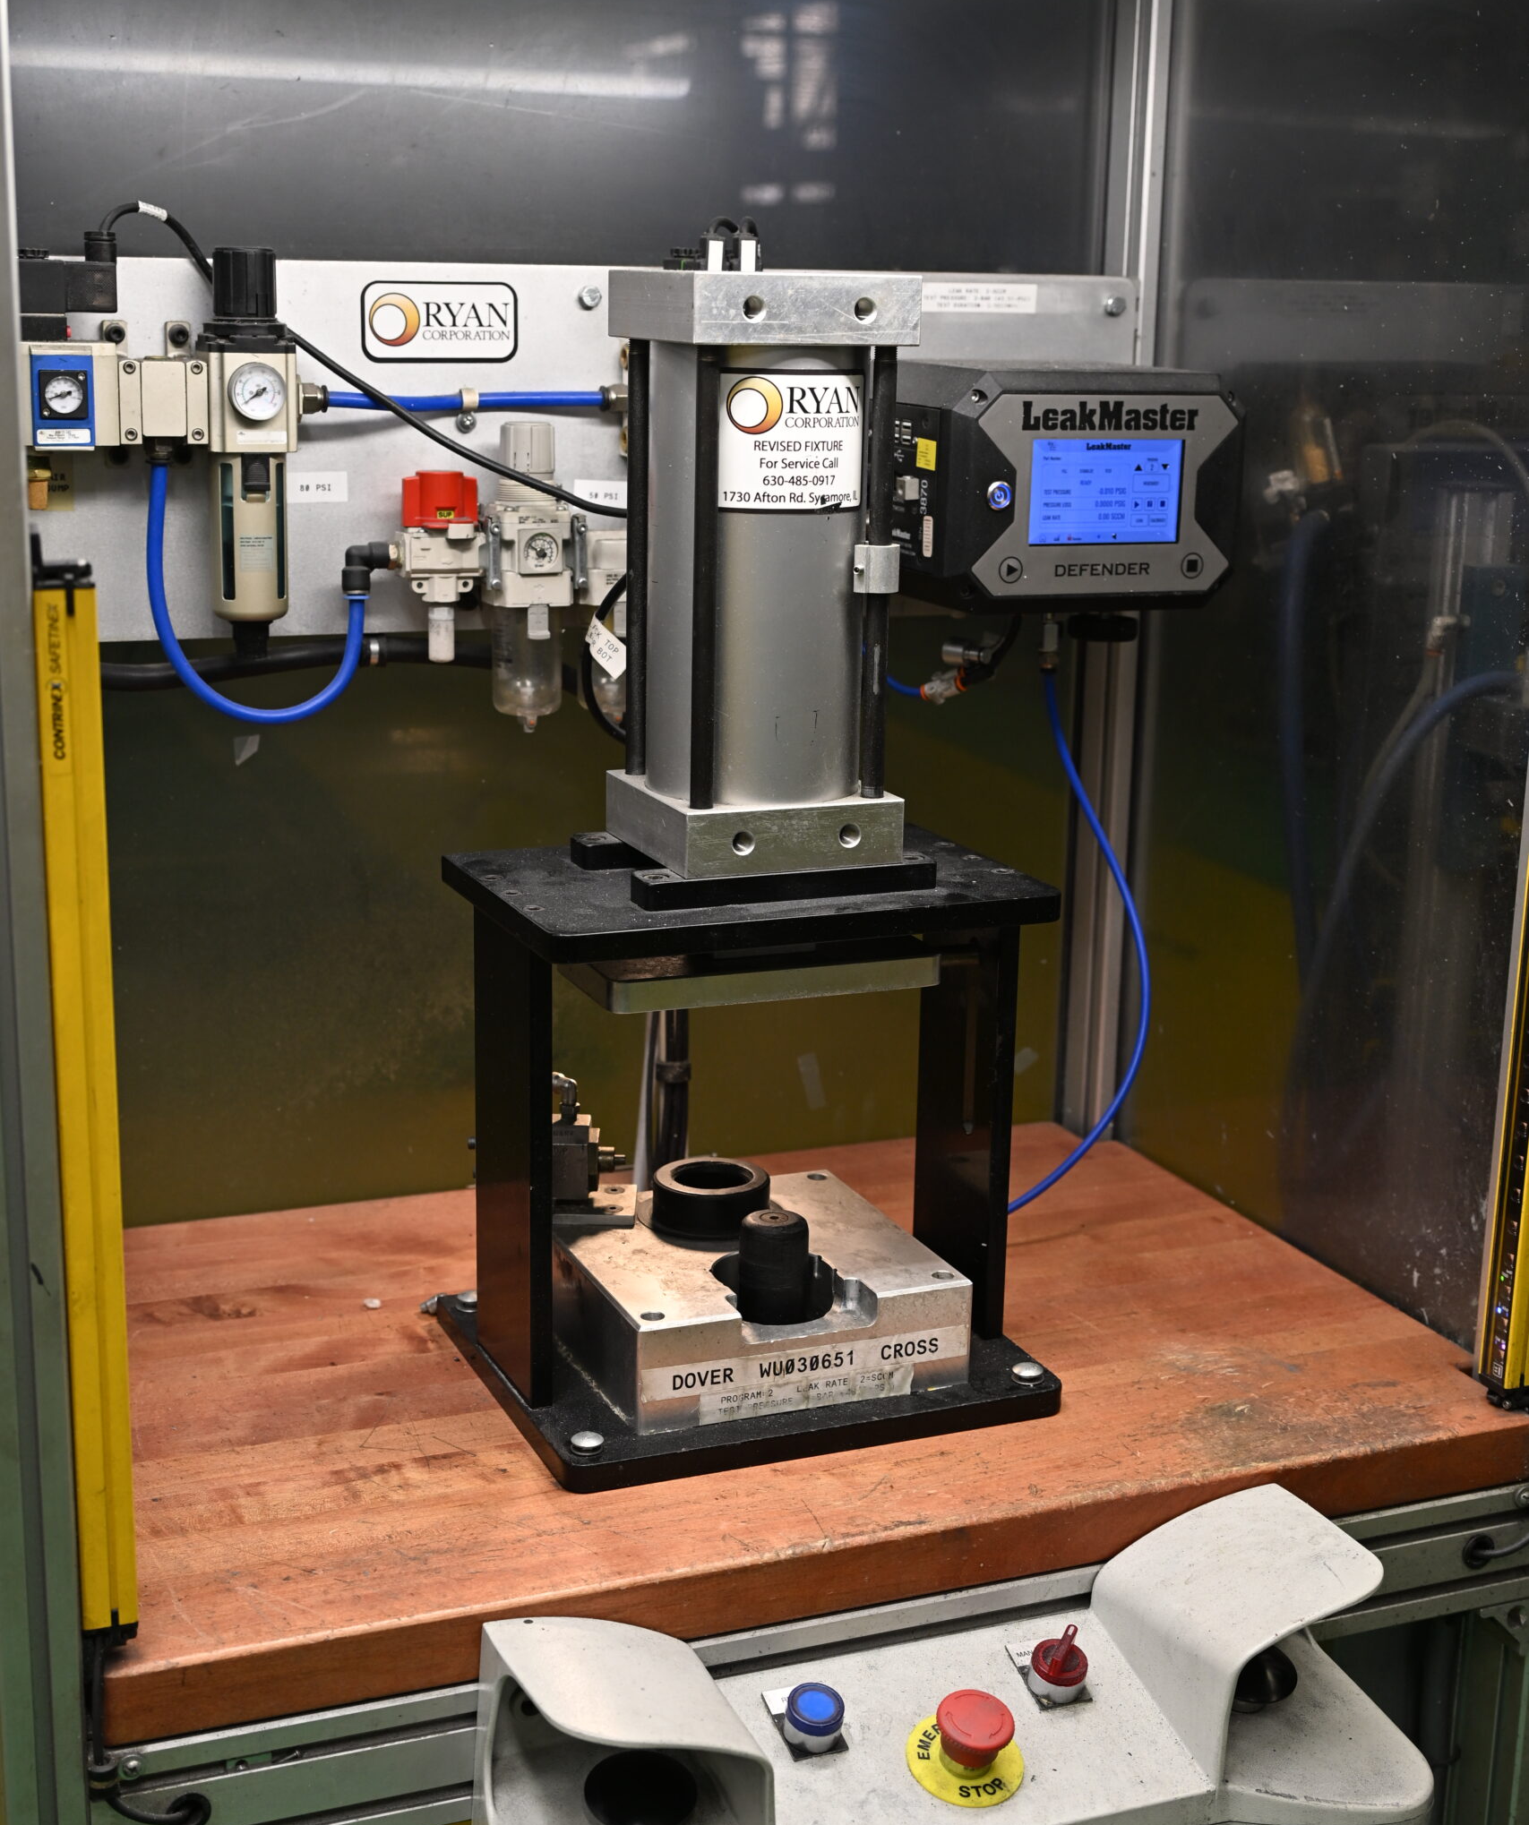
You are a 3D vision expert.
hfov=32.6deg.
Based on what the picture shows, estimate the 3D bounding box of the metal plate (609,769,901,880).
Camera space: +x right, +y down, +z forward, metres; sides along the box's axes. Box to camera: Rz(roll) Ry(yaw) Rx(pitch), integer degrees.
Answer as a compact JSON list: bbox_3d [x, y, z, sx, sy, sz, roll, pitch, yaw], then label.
[{"bbox_3d":[-0.007,-0.055,1.493,0.130,0.036,0.135,-5,14,-21],"label":"metal plate"}]

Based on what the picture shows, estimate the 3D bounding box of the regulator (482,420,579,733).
[{"bbox_3d":[-0.153,-0.218,1.711,0.054,0.200,0.066,-4,14,-19],"label":"regulator"}]

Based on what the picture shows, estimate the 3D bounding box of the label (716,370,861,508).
[{"bbox_3d":[0.017,-0.253,1.400,0.085,0.075,0.019,-6,15,-25],"label":"label"}]

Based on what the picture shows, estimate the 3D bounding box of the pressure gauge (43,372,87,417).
[{"bbox_3d":[-0.418,-0.309,1.559,0.029,0.029,0.014,-4,14,-19],"label":"pressure gauge"}]

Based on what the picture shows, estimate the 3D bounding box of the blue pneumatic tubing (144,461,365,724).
[{"bbox_3d":[-0.322,-0.202,1.655,0.139,0.161,0.030,-4,14,-19],"label":"blue pneumatic tubing"}]

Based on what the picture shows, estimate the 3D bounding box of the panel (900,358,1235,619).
[{"bbox_3d":[0.188,-0.281,1.714,0.200,0.148,0.150,-4,14,-17],"label":"panel"}]

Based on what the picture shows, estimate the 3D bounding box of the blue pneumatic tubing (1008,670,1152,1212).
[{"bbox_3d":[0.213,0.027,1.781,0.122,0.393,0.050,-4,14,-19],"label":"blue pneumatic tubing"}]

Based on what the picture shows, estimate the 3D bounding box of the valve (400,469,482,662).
[{"bbox_3d":[-0.209,-0.223,1.693,0.052,0.120,0.053,-4,14,-19],"label":"valve"}]

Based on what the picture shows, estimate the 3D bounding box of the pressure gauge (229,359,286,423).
[{"bbox_3d":[-0.308,-0.317,1.589,0.038,0.038,0.026,-4,14,-19],"label":"pressure gauge"}]

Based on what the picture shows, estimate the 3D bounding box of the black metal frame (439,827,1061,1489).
[{"bbox_3d":[-0.013,0.128,1.548,0.302,0.309,0.238,-5,14,-21],"label":"black metal frame"}]

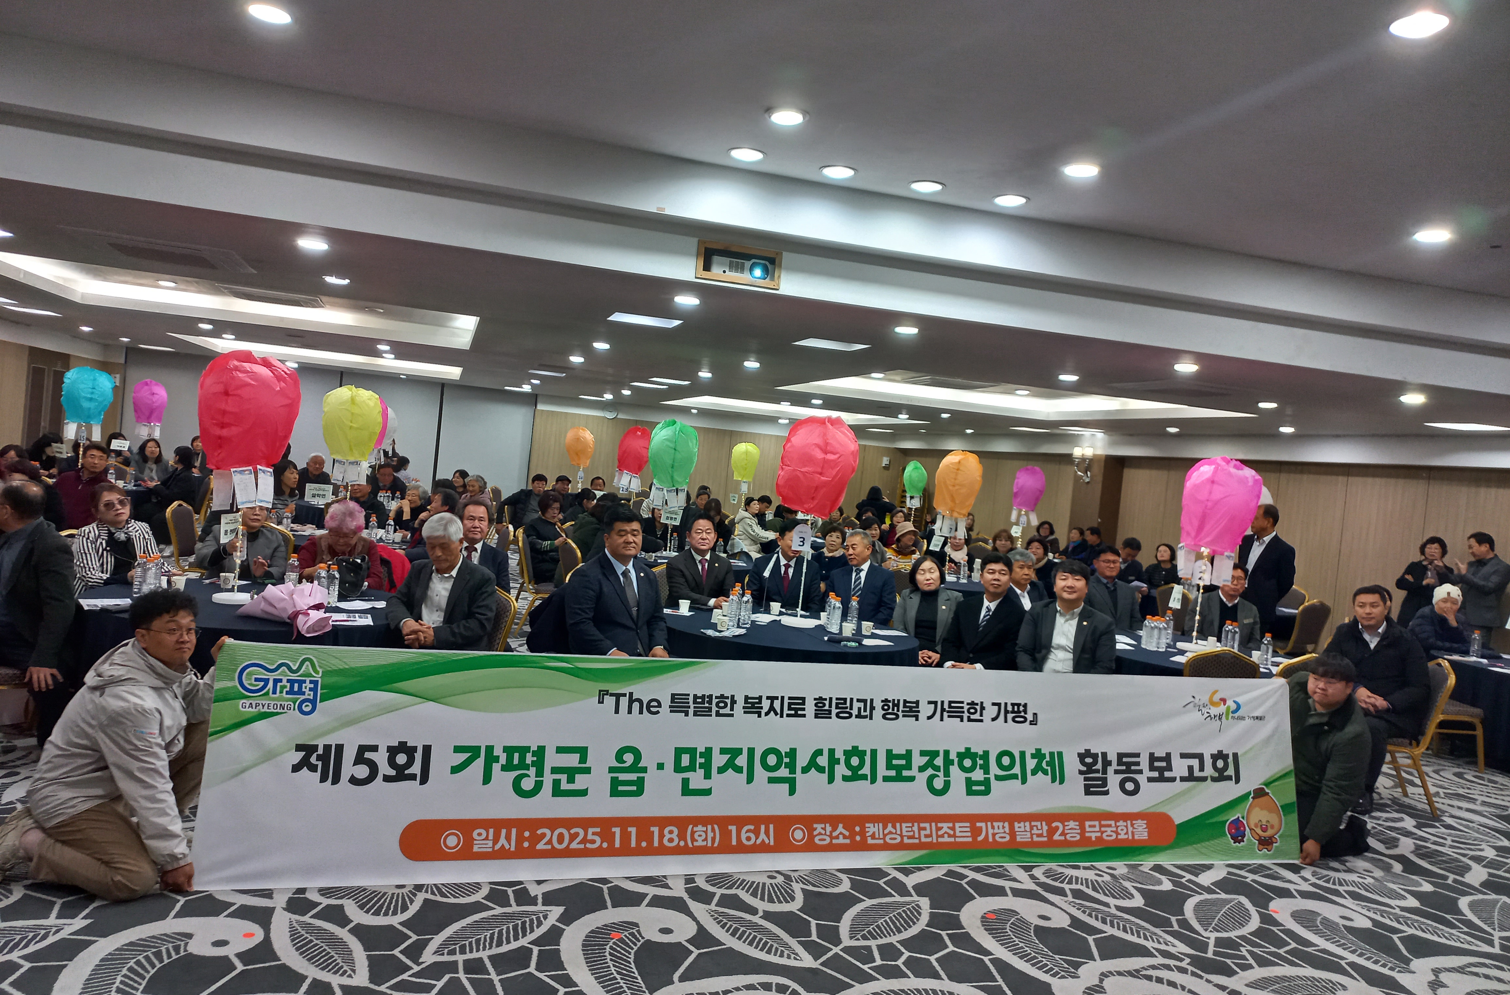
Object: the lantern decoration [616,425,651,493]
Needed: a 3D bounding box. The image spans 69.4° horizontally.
[{"bbox_3d":[-1.749,-0.560,15.700,0.490,0.920,0.490,5,2,-17],"label":"lantern decoration"}]

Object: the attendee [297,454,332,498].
[{"bbox_3d":[-5.554,0.113,13.656,0.520,1.320,0.780,5,2,-17],"label":"attendee"}]

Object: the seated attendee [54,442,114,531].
[{"bbox_3d":[-5.855,0.203,9.328,0.550,1.320,0.800,5,2,-9],"label":"seated attendee"}]

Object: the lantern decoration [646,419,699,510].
[{"bbox_3d":[-0.836,-0.339,11.200,0.500,0.910,0.500,5,2,-17],"label":"lantern decoration"}]

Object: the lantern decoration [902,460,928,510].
[{"bbox_3d":[3.166,-0.257,21.600,0.470,0.930,0.470,5,2,0],"label":"lantern decoration"}]

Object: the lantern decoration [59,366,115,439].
[{"bbox_3d":[-7.830,-1.101,12.800,0.610,0.870,0.590,4,2,-31],"label":"lantern decoration"}]

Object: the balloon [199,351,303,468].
[{"bbox_3d":[-2.738,-0.475,5.900,0.540,0.630,0.540,5,2,-17],"label":"balloon"}]

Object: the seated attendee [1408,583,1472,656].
[{"bbox_3d":[5.538,1.343,8.669,0.580,1.270,0.800,4,2,-41],"label":"seated attendee"}]

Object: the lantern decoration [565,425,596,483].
[{"bbox_3d":[-3.080,-0.752,19.300,0.500,0.980,0.500,5,2,-17],"label":"lantern decoration"}]

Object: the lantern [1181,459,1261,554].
[{"bbox_3d":[3.179,0.056,7.450,0.530,0.650,0.530,6,2,23],"label":"lantern"}]

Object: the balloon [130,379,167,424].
[{"bbox_3d":[-9.157,-1.446,16.500,0.510,0.650,0.510,5,2,-17],"label":"balloon"}]

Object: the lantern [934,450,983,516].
[{"bbox_3d":[2.019,-0.133,10.850,0.460,0.650,0.460,6,2,10],"label":"lantern"}]

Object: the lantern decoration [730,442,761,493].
[{"bbox_3d":[-0.169,-0.498,18.400,0.470,0.870,0.470,5,2,-1],"label":"lantern decoration"}]

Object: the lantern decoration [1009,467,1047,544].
[{"bbox_3d":[4.232,0.101,16.900,0.510,1.100,0.510,5,2,-17],"label":"lantern decoration"}]

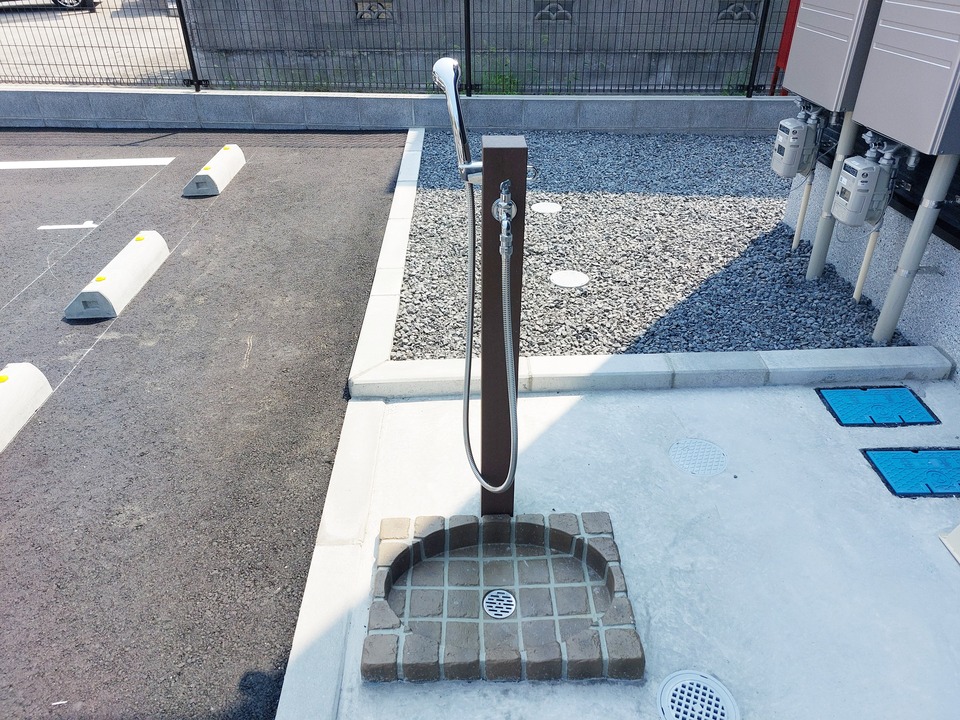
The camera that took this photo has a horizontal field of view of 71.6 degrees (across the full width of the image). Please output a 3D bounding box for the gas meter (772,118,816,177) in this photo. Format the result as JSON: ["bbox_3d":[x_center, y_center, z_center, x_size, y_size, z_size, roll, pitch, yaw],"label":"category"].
[{"bbox_3d":[1.373,-0.922,2.901,0.125,0.215,0.125,-1,32,-2],"label":"gas meter"}]

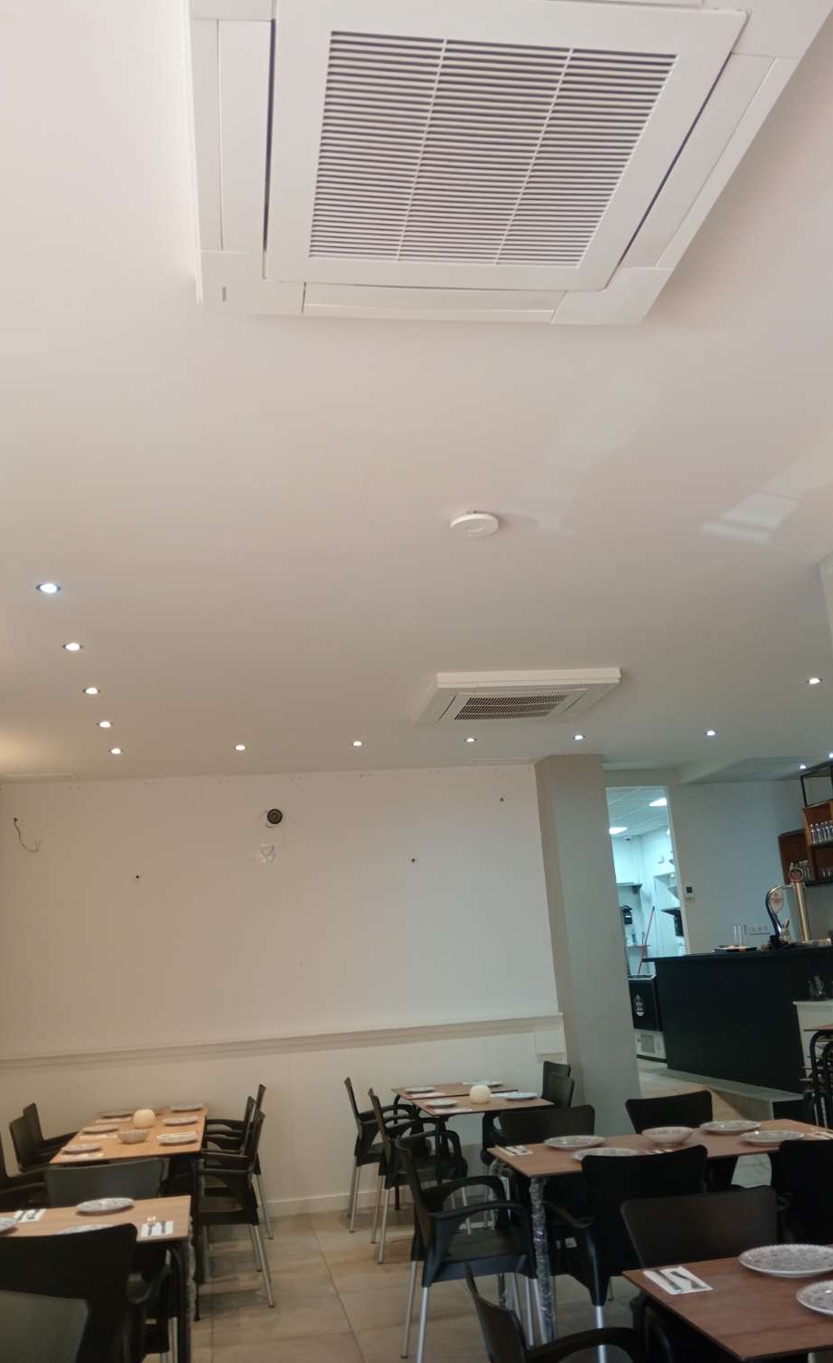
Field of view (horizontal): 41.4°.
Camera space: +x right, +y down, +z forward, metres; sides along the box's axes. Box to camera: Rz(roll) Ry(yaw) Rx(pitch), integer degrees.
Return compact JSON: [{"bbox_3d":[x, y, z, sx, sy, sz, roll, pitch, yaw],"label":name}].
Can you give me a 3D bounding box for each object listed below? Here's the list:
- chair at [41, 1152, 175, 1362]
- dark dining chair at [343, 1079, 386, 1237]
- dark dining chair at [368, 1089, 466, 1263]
[{"bbox_3d":[-1.151,2.243,3.993,0.570,0.855,0.560,-1,-15,-10],"label":"chair"},{"bbox_3d":[-0.176,2.969,7.043,0.560,0.855,0.570,-2,-15,-6],"label":"dark dining chair"},{"bbox_3d":[0.005,2.757,6.260,0.540,0.835,0.560,-2,-15,-8],"label":"dark dining chair"}]

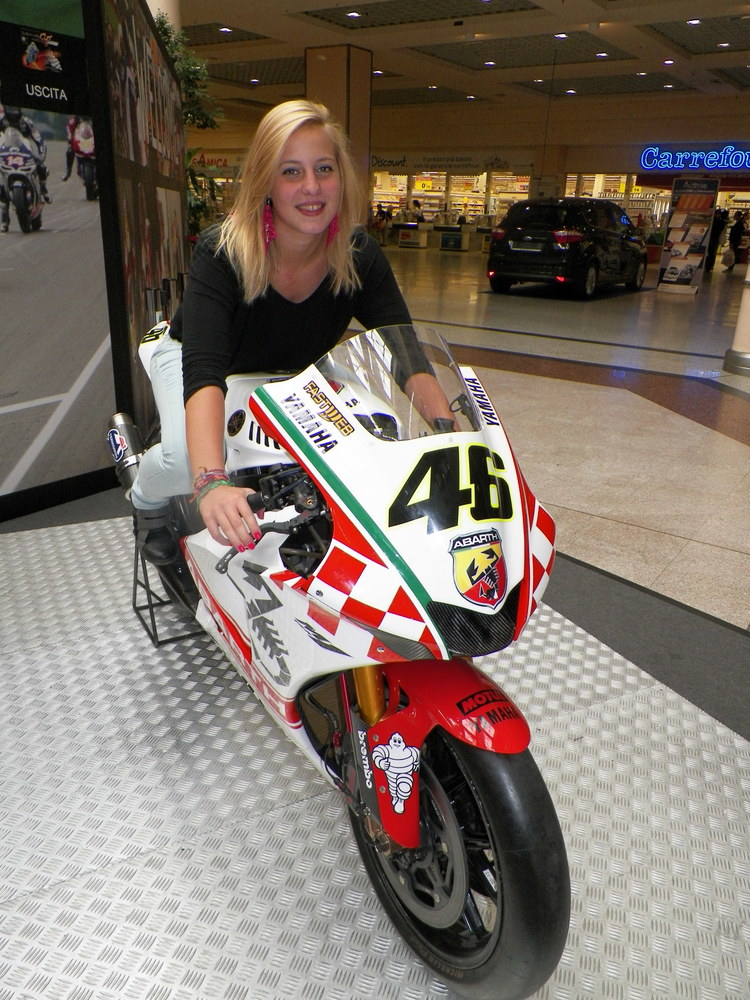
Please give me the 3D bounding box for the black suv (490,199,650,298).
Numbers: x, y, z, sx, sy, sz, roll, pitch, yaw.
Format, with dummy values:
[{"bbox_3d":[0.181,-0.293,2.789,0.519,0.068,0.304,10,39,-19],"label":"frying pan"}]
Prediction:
[{"bbox_3d":[3.790,-4.790,13.600,1.850,1.630,4.380,17,26,33],"label":"black suv"}]

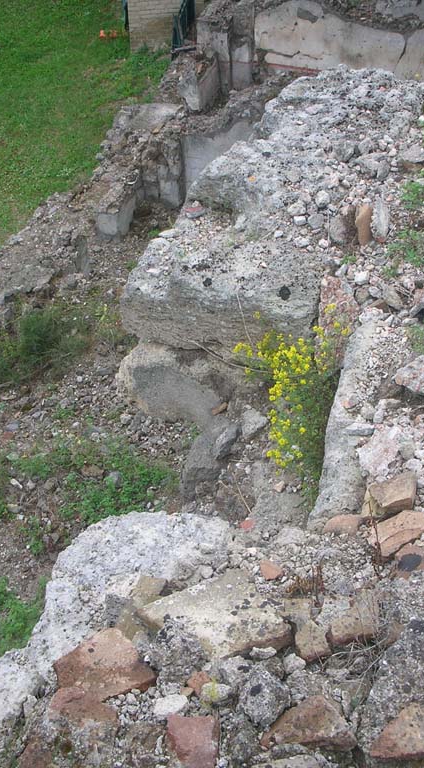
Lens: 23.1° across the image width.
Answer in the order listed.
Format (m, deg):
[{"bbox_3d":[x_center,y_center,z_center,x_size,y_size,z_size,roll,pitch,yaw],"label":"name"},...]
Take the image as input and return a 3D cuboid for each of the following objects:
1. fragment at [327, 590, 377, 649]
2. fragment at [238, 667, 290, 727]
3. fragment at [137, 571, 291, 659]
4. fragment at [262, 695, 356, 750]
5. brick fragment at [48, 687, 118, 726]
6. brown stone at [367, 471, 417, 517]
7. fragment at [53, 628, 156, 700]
[{"bbox_3d":[0.344,0.576,2.550,0.120,0.050,0.120,-10,37,-12],"label":"fragment"},{"bbox_3d":[0.110,0.655,2.173,0.108,0.090,0.121,-1,31,0],"label":"fragment"},{"bbox_3d":[0.003,0.557,2.518,0.310,0.065,0.160,-13,39,-14],"label":"fragment"},{"bbox_3d":[0.199,0.695,2.128,0.189,0.065,0.106,-1,31,0],"label":"fragment"},{"bbox_3d":[-0.270,0.680,2.183,0.144,0.050,0.077,-1,31,0],"label":"brick fragment"},{"bbox_3d":[0.483,0.298,2.793,0.110,0.065,0.070,-11,38,-12],"label":"brown stone"},{"bbox_3d":[-0.251,0.652,2.414,0.205,0.050,0.125,-16,39,-18],"label":"fragment"}]

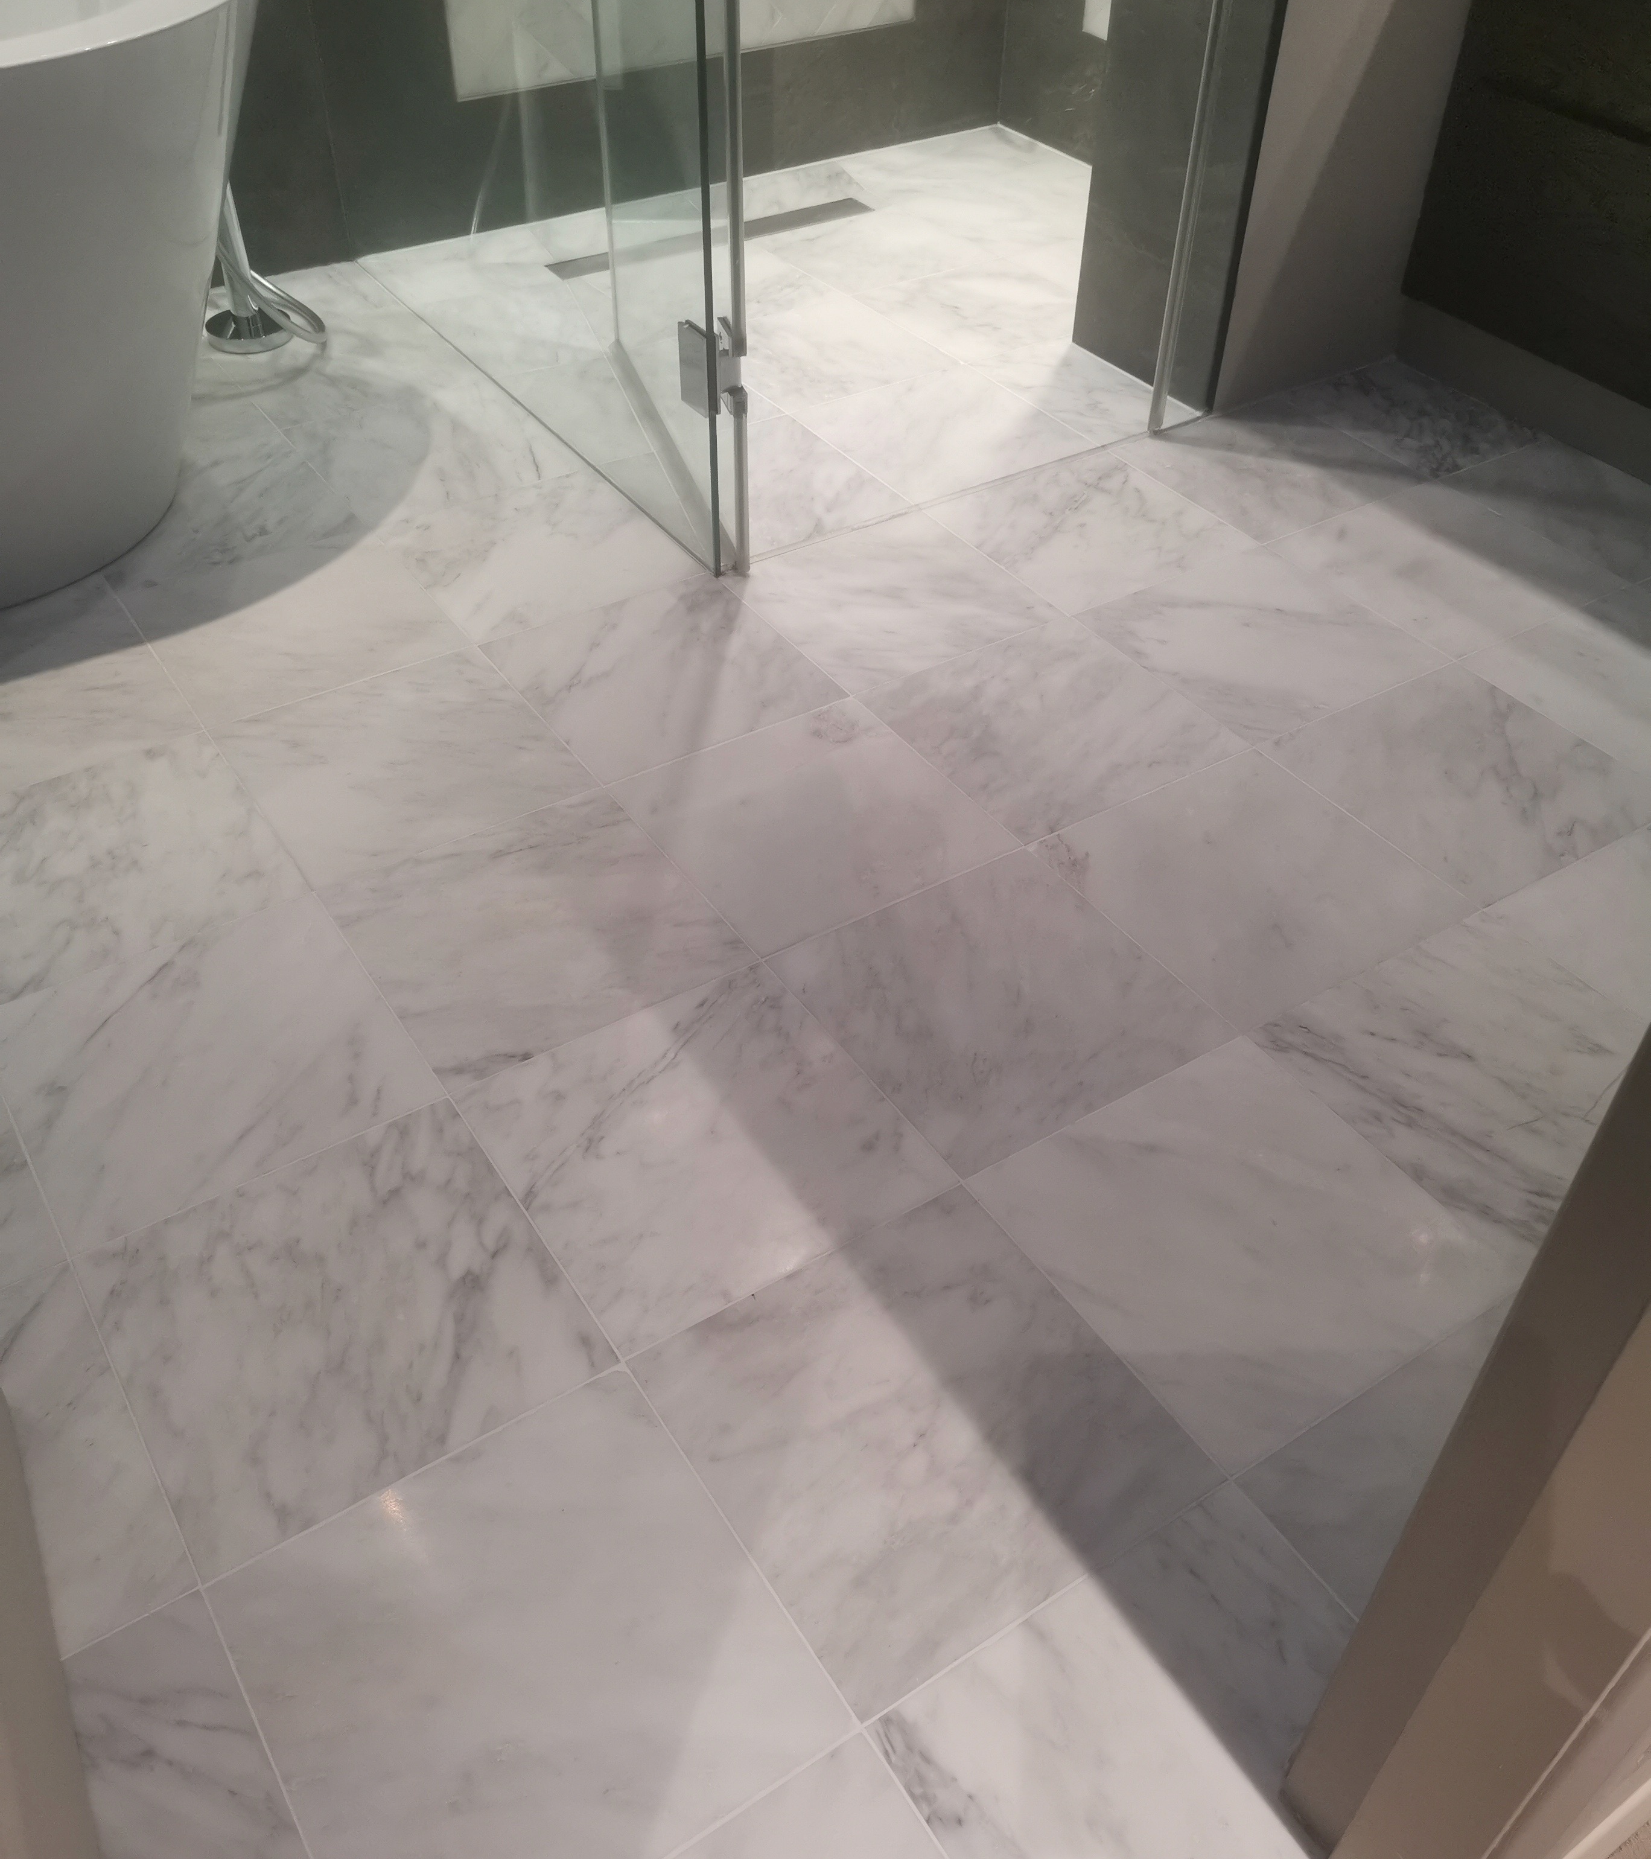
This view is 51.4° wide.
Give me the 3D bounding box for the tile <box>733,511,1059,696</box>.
[{"bbox_3d":[0.075,-0.390,2.023,0.303,0.012,0.303,-23,47,-24],"label":"tile"}]

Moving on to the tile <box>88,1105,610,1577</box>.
[{"bbox_3d":[-0.356,0.283,1.263,0.303,0.010,0.303,-23,48,-25],"label":"tile"}]

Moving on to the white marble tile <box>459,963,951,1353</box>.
[{"bbox_3d":[-0.101,0.176,1.396,0.303,0.012,0.303,-23,47,-24],"label":"white marble tile"}]

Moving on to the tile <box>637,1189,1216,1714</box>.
[{"bbox_3d":[0.066,0.348,1.208,0.303,0.012,0.303,-23,47,-24],"label":"tile"}]

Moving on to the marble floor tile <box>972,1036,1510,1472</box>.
[{"bbox_3d":[0.321,0.238,1.333,0.303,0.012,0.303,-23,47,-24],"label":"marble floor tile"}]

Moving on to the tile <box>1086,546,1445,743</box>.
[{"bbox_3d":[0.496,-0.326,1.958,0.303,0.010,0.303,-23,48,-25],"label":"tile"}]

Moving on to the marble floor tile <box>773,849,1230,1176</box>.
[{"bbox_3d":[0.154,0.065,1.518,0.303,0.010,0.303,-23,48,-25],"label":"marble floor tile"}]

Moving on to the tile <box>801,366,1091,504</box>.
[{"bbox_3d":[0.163,-0.671,2.329,0.303,0.010,0.303,-23,48,-25],"label":"tile"}]

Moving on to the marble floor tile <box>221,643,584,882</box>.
[{"bbox_3d":[-0.434,-0.171,1.762,0.303,0.010,0.303,-23,48,-25],"label":"marble floor tile"}]

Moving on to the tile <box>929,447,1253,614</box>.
[{"bbox_3d":[0.330,-0.499,2.144,0.303,0.010,0.303,-23,48,-25],"label":"tile"}]

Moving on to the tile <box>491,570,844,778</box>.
[{"bbox_3d":[-0.180,-0.280,1.889,0.303,0.010,0.303,-23,48,-25],"label":"tile"}]

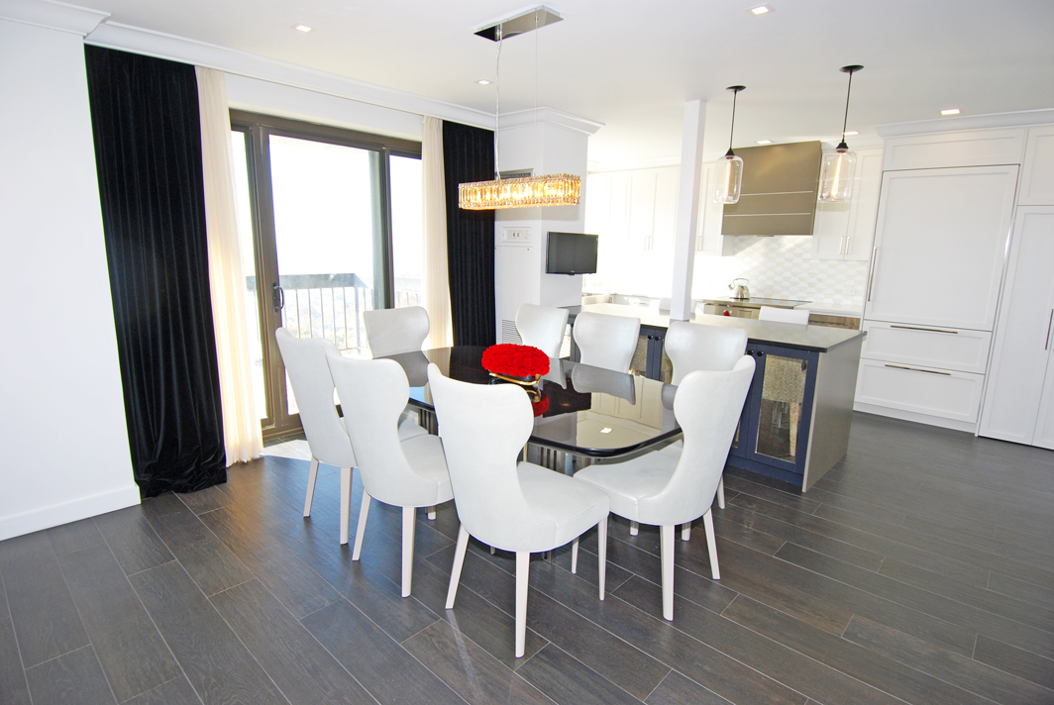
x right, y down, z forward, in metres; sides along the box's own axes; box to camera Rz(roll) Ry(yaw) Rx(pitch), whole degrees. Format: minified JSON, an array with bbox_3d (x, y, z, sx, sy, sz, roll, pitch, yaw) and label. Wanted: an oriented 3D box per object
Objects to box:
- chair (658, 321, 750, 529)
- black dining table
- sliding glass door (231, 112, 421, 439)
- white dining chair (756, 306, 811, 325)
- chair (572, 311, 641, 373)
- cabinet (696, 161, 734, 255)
[{"bbox_3d":[0.883,0.394,3.053,0.515,1.045,0.630,11,14,42],"label":"chair"},{"bbox_3d":[-0.083,0.532,3.003,2.100,0.755,1.160,11,15,41],"label":"black dining table"},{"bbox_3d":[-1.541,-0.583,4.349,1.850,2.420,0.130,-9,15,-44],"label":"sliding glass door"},{"bbox_3d":[2.069,0.145,4.466,0.430,1.000,0.500,11,15,41],"label":"white dining chair"},{"bbox_3d":[0.336,0.295,3.531,0.515,1.045,0.630,9,13,38],"label":"chair"},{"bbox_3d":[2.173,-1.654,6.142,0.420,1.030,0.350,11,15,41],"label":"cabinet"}]

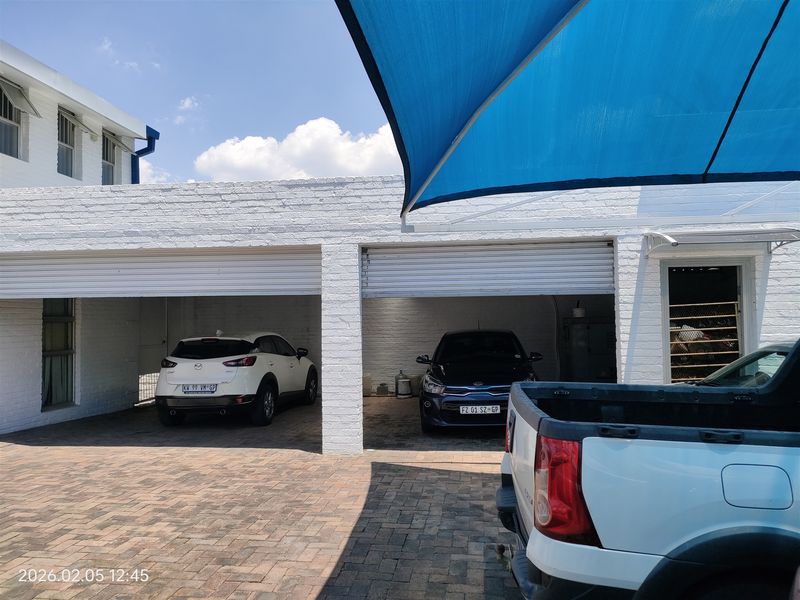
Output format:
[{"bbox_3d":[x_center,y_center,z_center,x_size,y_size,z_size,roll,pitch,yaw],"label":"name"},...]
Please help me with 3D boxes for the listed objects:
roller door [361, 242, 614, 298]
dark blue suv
[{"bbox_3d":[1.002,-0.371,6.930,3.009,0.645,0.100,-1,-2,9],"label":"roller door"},{"bbox_3d":[1.291,1.206,9.485,1.760,1.450,4.065,-1,-2,8],"label":"dark blue suv"}]

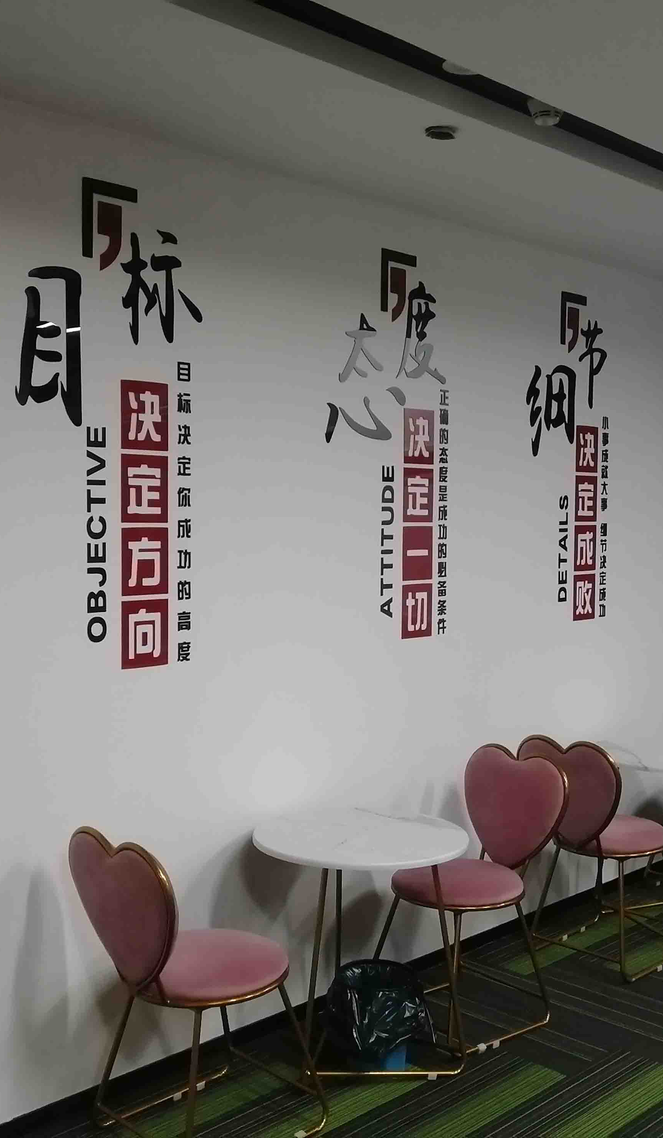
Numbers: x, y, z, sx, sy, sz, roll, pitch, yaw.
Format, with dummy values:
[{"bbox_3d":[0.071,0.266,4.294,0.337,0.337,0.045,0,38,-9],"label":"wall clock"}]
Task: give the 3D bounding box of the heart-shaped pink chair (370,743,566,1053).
[{"bbox_3d":[0.409,0.973,3.474,0.510,0.810,0.420,-2,3,-40],"label":"heart-shaped pink chair"}]

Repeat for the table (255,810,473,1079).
[{"bbox_3d":[0.075,1.060,3.156,0.600,0.661,0.600,0,3,0],"label":"table"}]

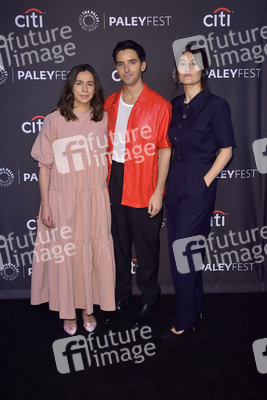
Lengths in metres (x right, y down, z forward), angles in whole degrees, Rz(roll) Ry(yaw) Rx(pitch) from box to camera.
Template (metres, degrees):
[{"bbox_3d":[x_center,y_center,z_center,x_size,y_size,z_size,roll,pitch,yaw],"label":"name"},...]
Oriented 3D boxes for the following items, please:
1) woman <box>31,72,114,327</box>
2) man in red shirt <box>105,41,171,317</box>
[{"bbox_3d":[-0.360,0.005,2.929,0.560,1.640,0.390,-2,12,-5],"label":"woman"},{"bbox_3d":[0.011,-0.103,3.061,0.510,1.790,0.380,2,12,15],"label":"man in red shirt"}]

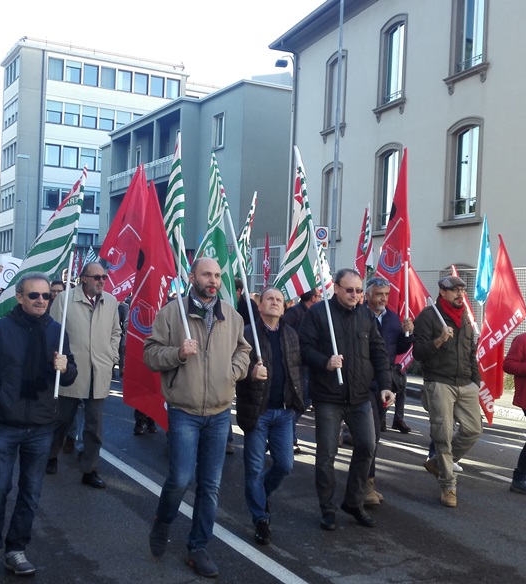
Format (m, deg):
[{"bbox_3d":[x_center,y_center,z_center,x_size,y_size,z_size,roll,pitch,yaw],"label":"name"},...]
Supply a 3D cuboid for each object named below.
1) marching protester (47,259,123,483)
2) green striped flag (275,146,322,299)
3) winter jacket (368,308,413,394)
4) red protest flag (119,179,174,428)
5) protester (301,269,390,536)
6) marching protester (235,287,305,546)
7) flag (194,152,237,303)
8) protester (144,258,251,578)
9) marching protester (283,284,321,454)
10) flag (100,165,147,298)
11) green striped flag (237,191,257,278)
[{"bbox_3d":[-1.476,0.676,6.380,0.590,1.830,0.480,2,0,-27],"label":"marching protester"},{"bbox_3d":[0.260,-0.509,5.650,0.340,1.120,0.360,2,0,18],"label":"green striped flag"},{"bbox_3d":[0.968,0.466,6.150,0.520,0.710,0.370,2,0,-18],"label":"winter jacket"},{"bbox_3d":[-0.700,0.078,4.800,0.240,1.620,0.530,2,0,-37],"label":"red protest flag"},{"bbox_3d":[0.595,0.749,5.570,0.600,1.821,0.500,2,0,-21],"label":"protester"},{"bbox_3d":[0.051,0.803,5.320,0.500,1.667,0.470,2,0,-16],"label":"marching protester"},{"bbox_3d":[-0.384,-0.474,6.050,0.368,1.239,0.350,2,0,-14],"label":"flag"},{"bbox_3d":[-0.383,0.721,4.450,0.620,1.790,0.520,2,0,-22],"label":"protester"},{"bbox_3d":[0.422,0.798,7.850,0.550,1.740,0.420,2,0,-34],"label":"marching protester"},{"bbox_3d":[-1.283,-0.564,7.200,0.500,1.280,0.360,2,0,23],"label":"flag"},{"bbox_3d":[-0.188,-0.656,8.800,0.280,1.000,0.250,2,0,-10],"label":"green striped flag"}]

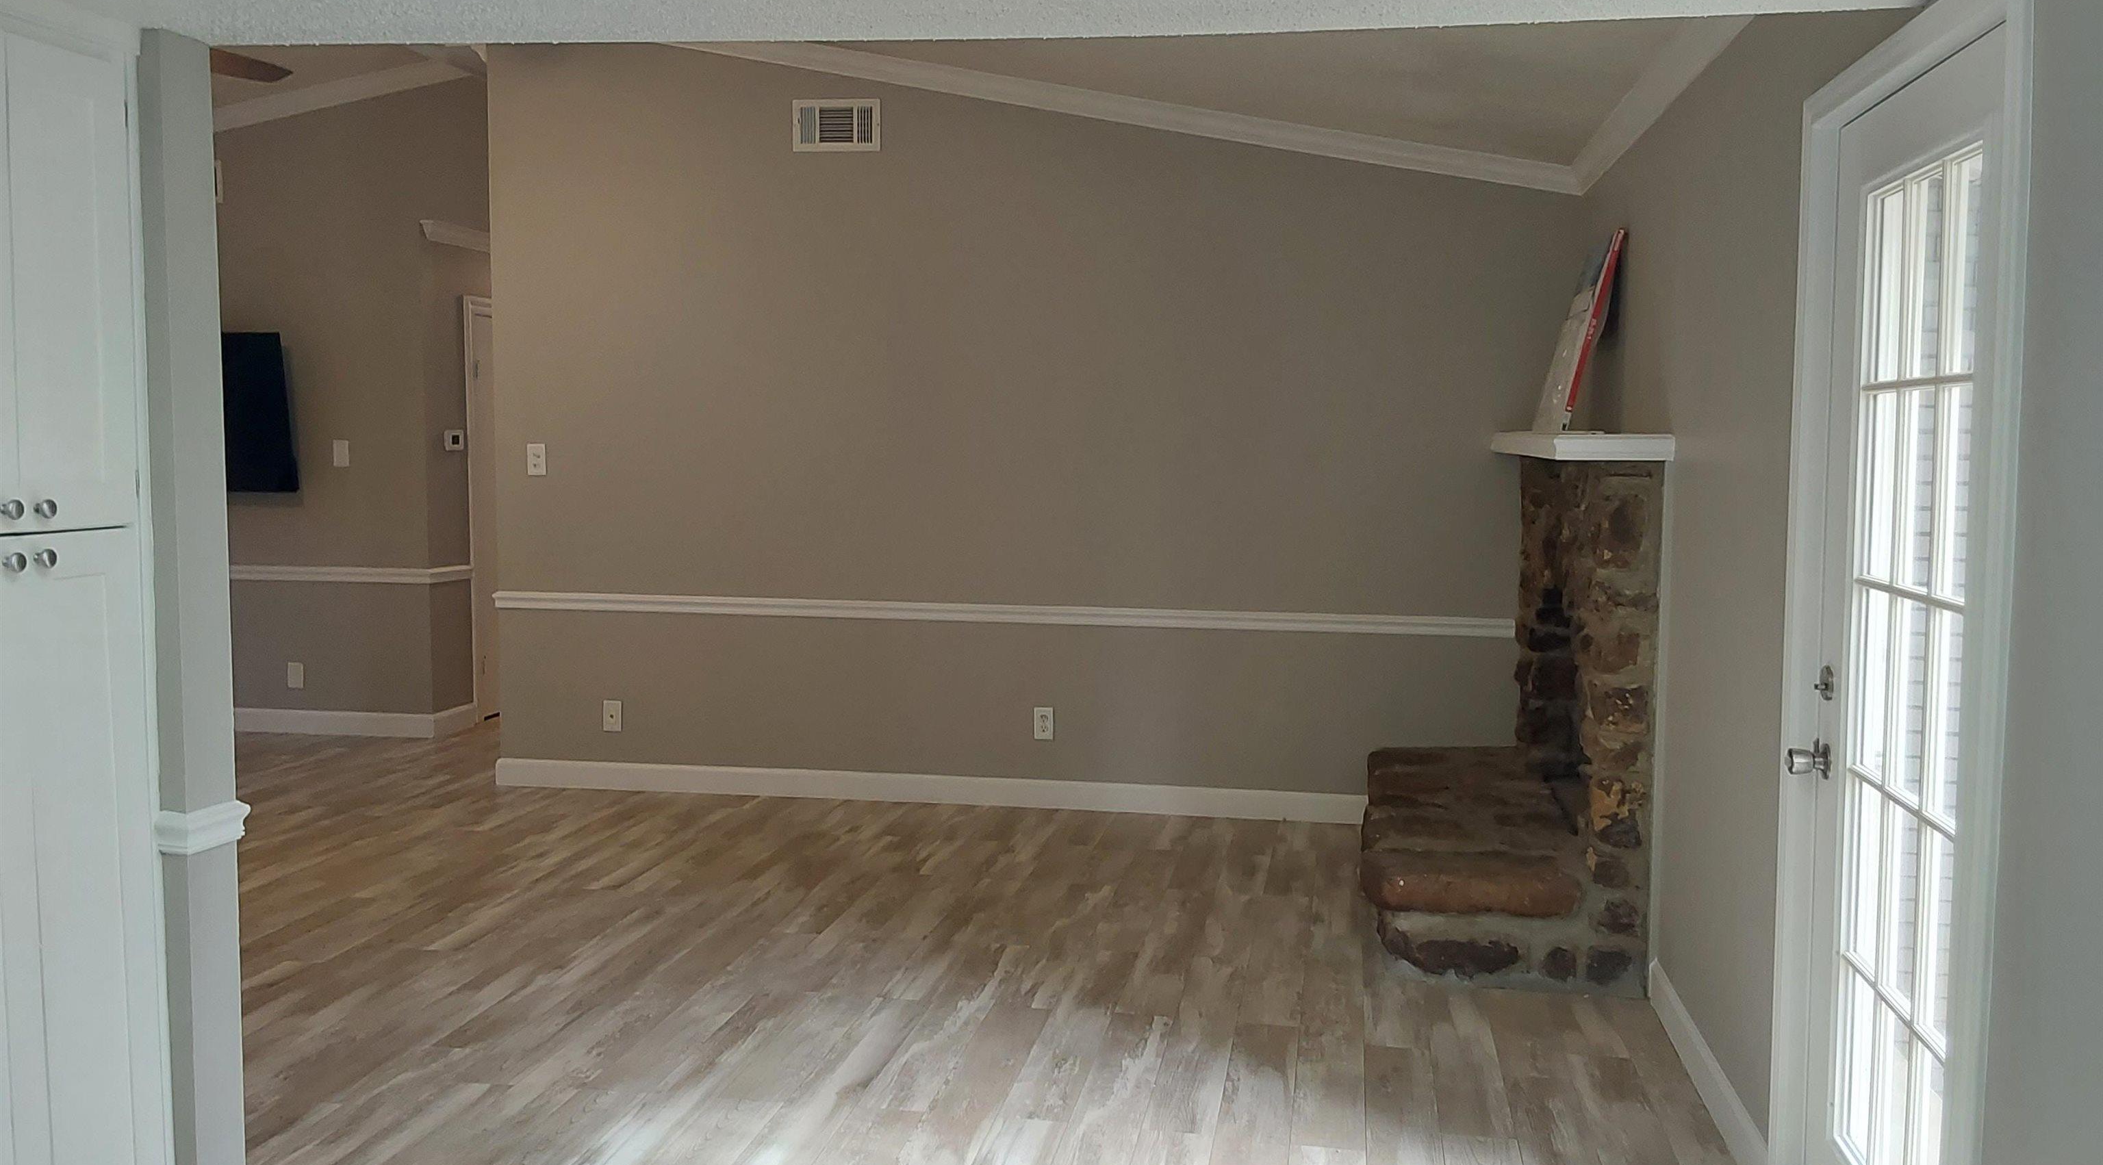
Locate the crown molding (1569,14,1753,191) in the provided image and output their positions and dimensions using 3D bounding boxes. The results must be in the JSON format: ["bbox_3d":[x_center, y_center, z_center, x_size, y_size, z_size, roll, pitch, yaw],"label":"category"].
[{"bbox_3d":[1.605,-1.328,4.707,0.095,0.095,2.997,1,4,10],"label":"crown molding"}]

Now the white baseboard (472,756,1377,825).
[{"bbox_3d":[-0.566,0.829,6.769,3.566,0.112,0.018,1,4,10],"label":"white baseboard"}]

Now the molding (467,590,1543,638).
[{"bbox_3d":[-0.299,0.118,6.660,4.102,0.076,0.035,1,4,10],"label":"molding"}]

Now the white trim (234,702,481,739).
[{"bbox_3d":[-3.471,0.679,8.547,1.077,0.112,0.435,1,4,10],"label":"white trim"}]

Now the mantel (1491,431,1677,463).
[{"bbox_3d":[1.560,-0.412,5.151,0.286,0.064,1.889,1,5,10],"label":"mantel"}]

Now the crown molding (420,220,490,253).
[{"bbox_3d":[-2.816,-1.692,8.496,0.075,0.085,1.213,1,5,10],"label":"crown molding"}]

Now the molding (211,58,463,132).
[{"bbox_3d":[-3.400,-2.326,8.066,1.406,0.090,0.070,-9,3,11],"label":"molding"}]

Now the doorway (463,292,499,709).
[{"bbox_3d":[-2.831,-0.377,8.871,0.070,2.129,0.870,1,5,10],"label":"doorway"}]

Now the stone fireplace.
[{"bbox_3d":[1.368,0.290,5.395,0.720,1.414,1.967,1,4,10],"label":"stone fireplace"}]

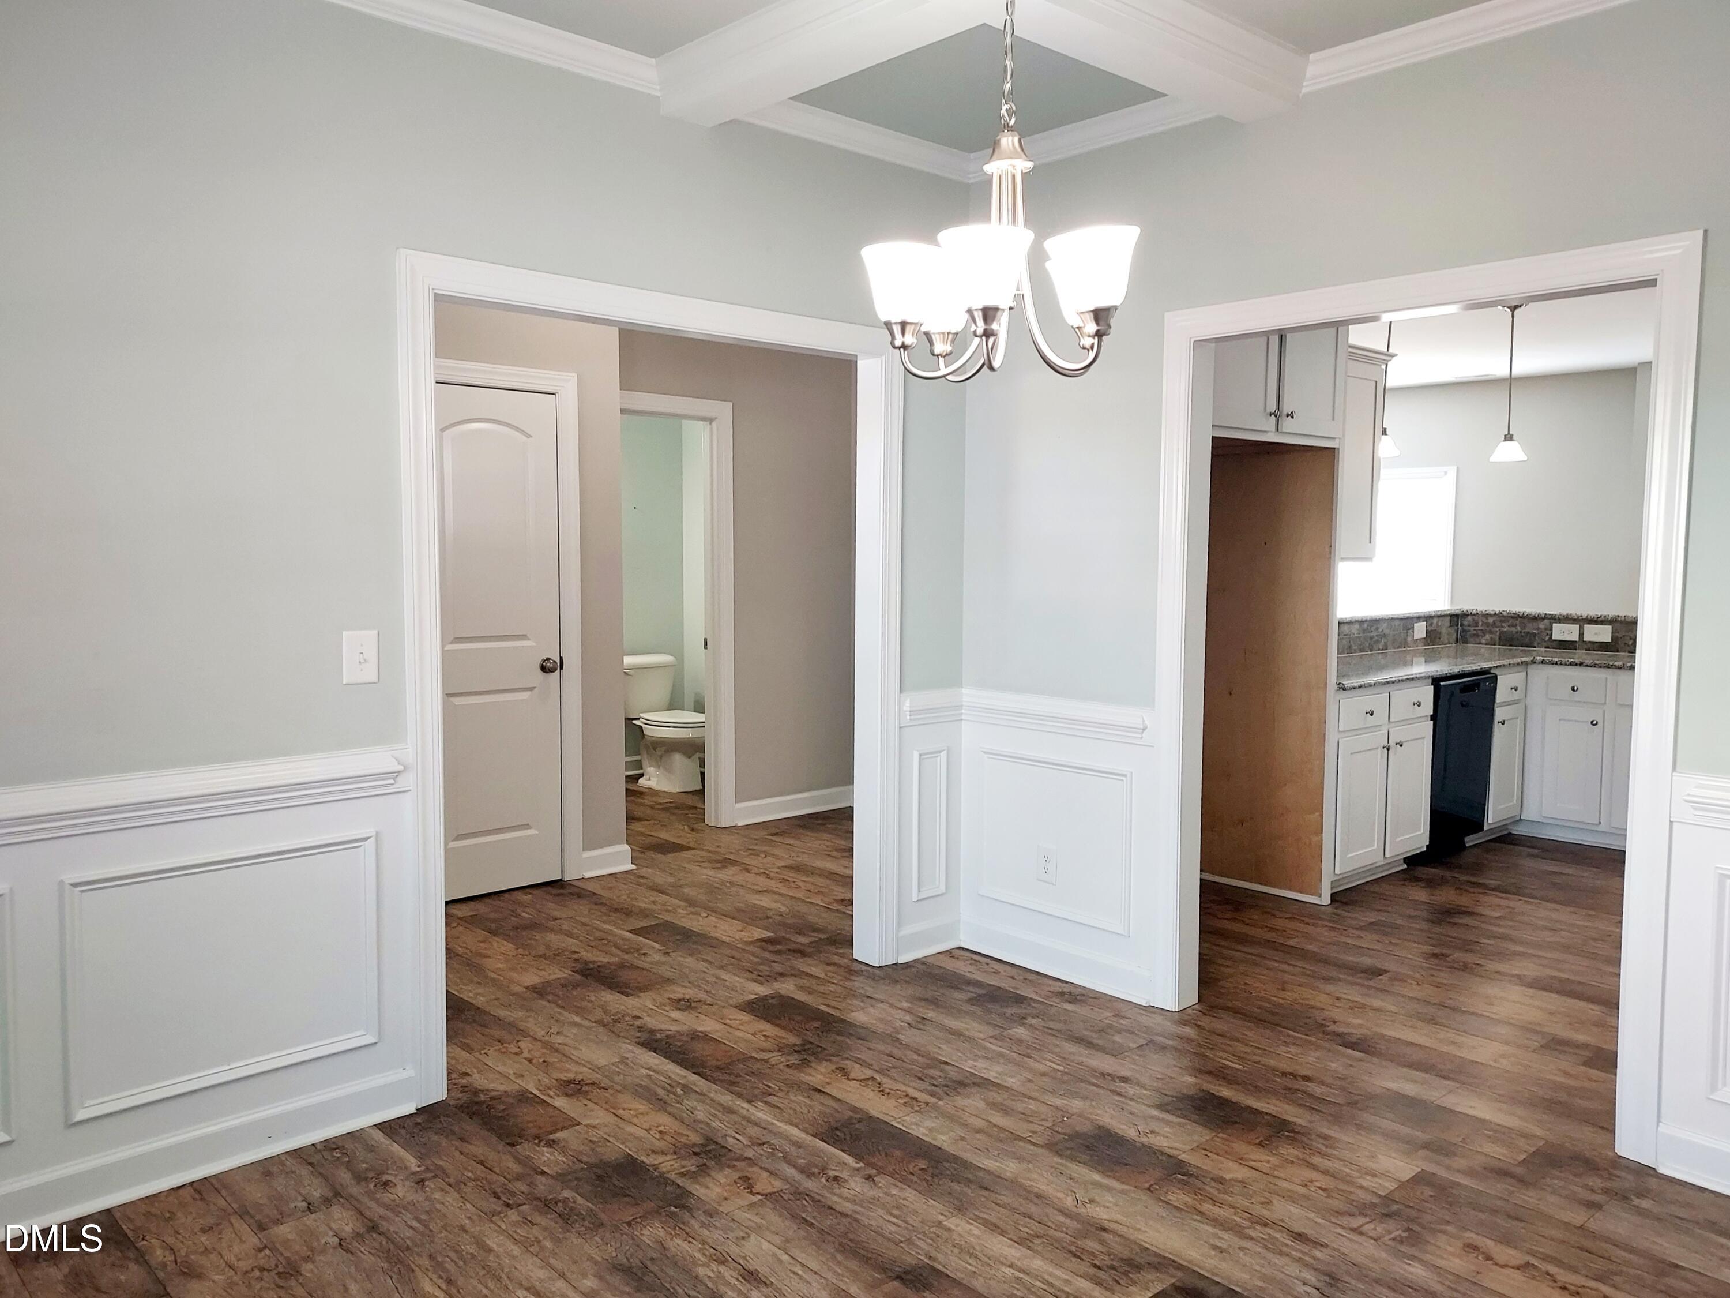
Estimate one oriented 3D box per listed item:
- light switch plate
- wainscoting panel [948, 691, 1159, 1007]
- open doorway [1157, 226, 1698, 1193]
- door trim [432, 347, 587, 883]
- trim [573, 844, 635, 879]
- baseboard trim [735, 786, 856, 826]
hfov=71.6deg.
[{"bbox_3d":[-1.195,0.021,2.850,0.081,0.125,0.014,-4,6,-42],"label":"light switch plate"},{"bbox_3d":[0.608,0.624,3.997,0.039,0.918,0.818,-4,6,-42],"label":"wainscoting panel"},{"bbox_3d":[1.388,0.099,3.195,0.121,2.095,1.352,-4,6,-42],"label":"open doorway"},{"bbox_3d":[-1.511,-0.062,4.835,0.791,2.139,0.039,-4,6,-42],"label":"door trim"},{"bbox_3d":[-1.128,0.920,5.259,0.254,0.120,0.025,-4,6,-42],"label":"trim"},{"bbox_3d":[-0.369,0.838,6.433,0.778,0.115,0.025,-4,6,-42],"label":"baseboard trim"}]

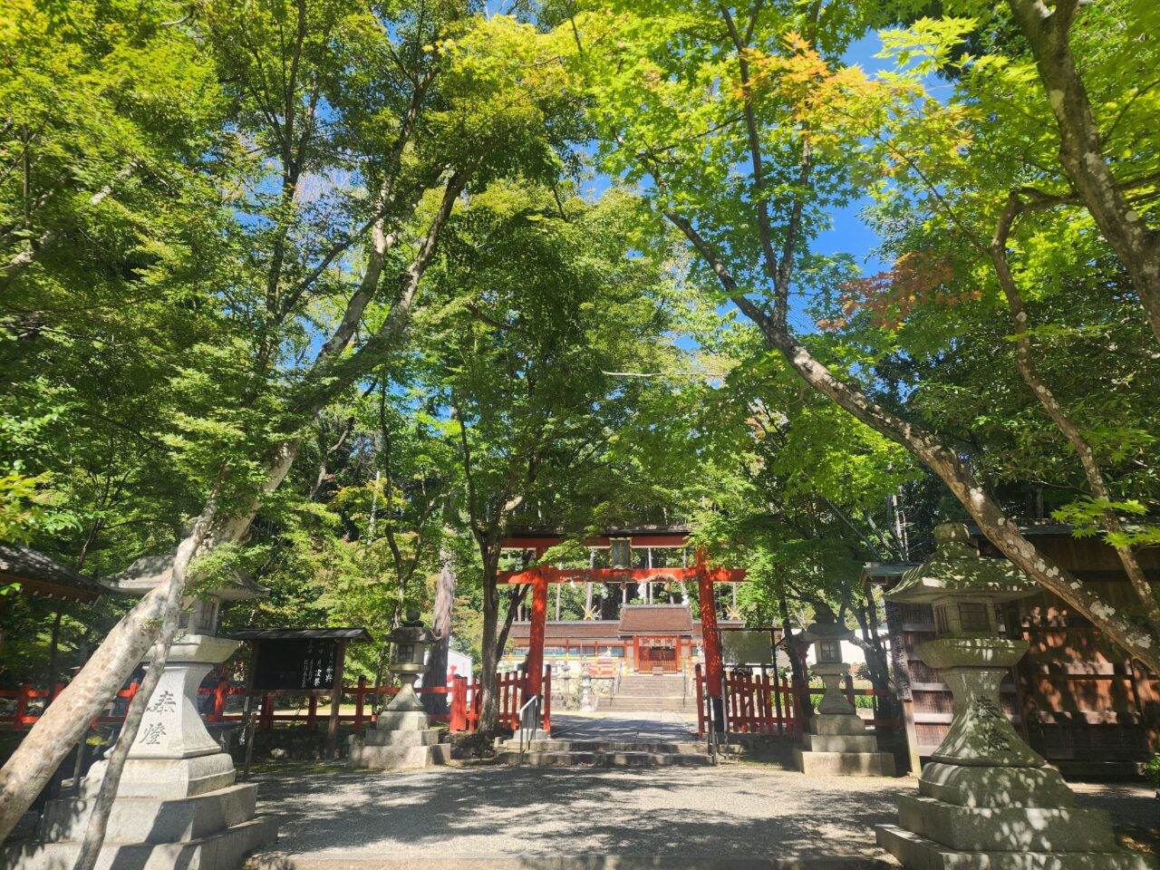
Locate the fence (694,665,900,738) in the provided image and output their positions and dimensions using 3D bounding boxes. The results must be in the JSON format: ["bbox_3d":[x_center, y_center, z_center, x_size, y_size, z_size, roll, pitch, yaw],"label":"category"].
[{"bbox_3d":[4.508,5.560,16.001,4.150,1.420,0.250,-1,-19,5],"label":"fence"}]

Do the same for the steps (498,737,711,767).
[{"bbox_3d":[0.509,5.973,14.474,3.880,0.330,1.200,-1,-19,5],"label":"steps"}]

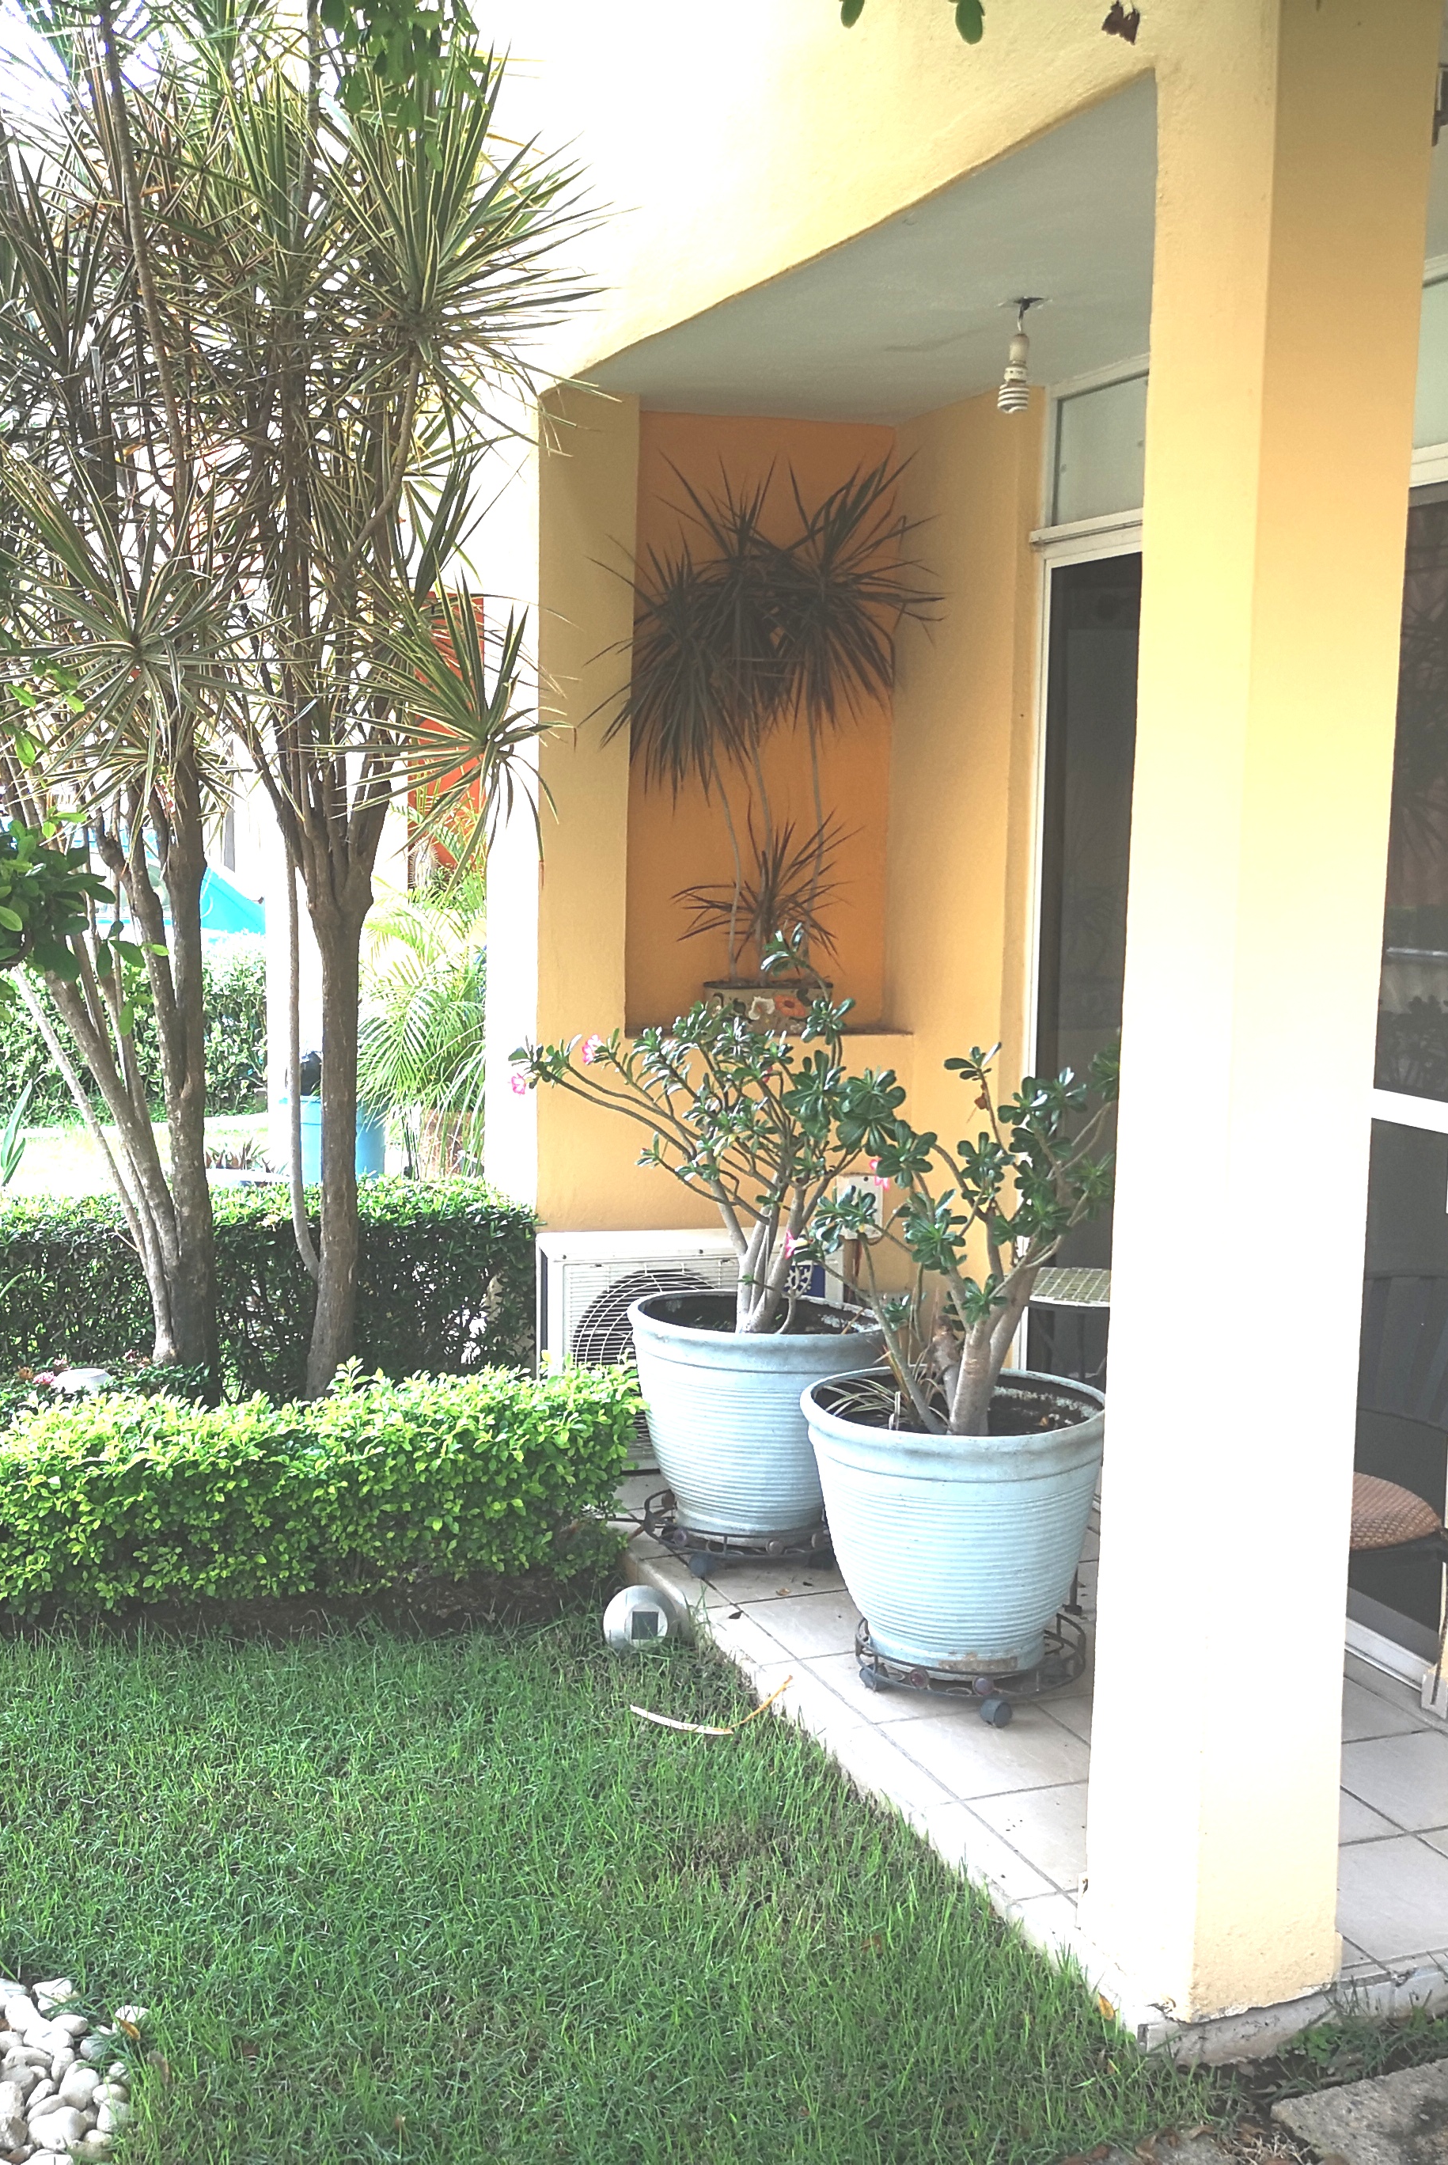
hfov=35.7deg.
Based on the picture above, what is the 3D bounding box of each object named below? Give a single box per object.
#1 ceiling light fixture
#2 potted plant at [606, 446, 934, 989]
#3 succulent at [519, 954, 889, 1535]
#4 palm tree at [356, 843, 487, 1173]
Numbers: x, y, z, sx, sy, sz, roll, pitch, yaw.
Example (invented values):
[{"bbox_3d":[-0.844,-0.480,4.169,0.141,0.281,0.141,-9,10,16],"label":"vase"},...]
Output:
[{"bbox_3d":[0.561,-1.378,4.279,0.075,0.216,0.075,1,7,0],"label":"ceiling light fixture"},{"bbox_3d":[0.088,-0.803,5.582,0.830,1.414,0.520,-2,7,-21],"label":"potted plant"},{"bbox_3d":[-0.016,0.332,4.714,0.770,1.206,0.700,1,7,0],"label":"succulent"},{"bbox_3d":[-1.196,-0.267,9.581,0.850,1.484,0.850,-2,7,-21],"label":"palm tree"}]

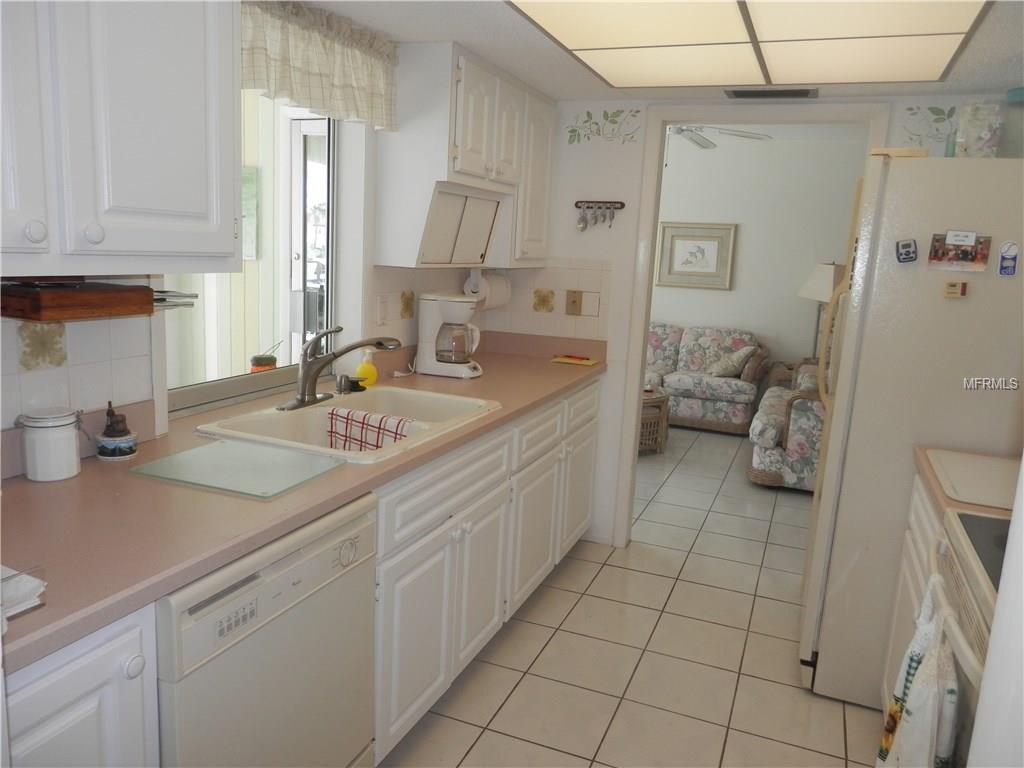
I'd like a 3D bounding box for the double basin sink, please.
[{"bbox_3d":[-0.447,0.182,2.267,0.551,0.190,0.816,7,11,22],"label":"double basin sink"}]

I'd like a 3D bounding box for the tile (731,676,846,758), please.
[{"bbox_3d":[0.880,1.053,2.355,0.328,0.010,0.328,7,11,22],"label":"tile"}]

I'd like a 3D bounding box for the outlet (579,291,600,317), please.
[{"bbox_3d":[0.375,-0.380,3.510,0.079,0.119,0.008,7,11,22],"label":"outlet"}]

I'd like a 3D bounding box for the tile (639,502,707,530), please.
[{"bbox_3d":[0.906,0.739,4.120,0.328,0.010,0.328,7,11,22],"label":"tile"}]

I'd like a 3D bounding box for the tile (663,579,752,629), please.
[{"bbox_3d":[0.837,0.927,3.114,0.332,0.010,0.332,7,11,22],"label":"tile"}]

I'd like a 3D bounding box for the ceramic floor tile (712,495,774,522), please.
[{"bbox_3d":[1.341,0.727,4.300,0.328,0.010,0.328,7,11,22],"label":"ceramic floor tile"}]

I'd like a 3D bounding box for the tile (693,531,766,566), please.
[{"bbox_3d":[1.095,0.831,3.727,0.332,0.010,0.332,7,11,22],"label":"tile"}]

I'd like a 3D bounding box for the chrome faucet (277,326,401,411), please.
[{"bbox_3d":[-0.521,-0.049,2.295,0.330,0.245,0.250,5,10,12],"label":"chrome faucet"}]

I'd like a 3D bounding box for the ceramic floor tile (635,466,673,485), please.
[{"bbox_3d":[0.855,0.606,4.851,0.328,0.010,0.328,7,11,22],"label":"ceramic floor tile"}]

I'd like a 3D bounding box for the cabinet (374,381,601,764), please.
[{"bbox_3d":[-0.244,0.474,2.843,0.610,0.843,1.958,7,11,22],"label":"cabinet"}]

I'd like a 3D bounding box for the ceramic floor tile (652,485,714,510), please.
[{"bbox_3d":[1.042,0.697,4.464,0.332,0.010,0.332,7,11,22],"label":"ceramic floor tile"}]

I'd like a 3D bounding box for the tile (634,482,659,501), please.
[{"bbox_3d":[0.727,0.654,4.547,0.328,0.010,0.328,7,11,22],"label":"tile"}]

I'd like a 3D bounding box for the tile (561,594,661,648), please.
[{"bbox_3d":[0.399,0.941,2.938,0.331,0.010,0.331,7,11,22],"label":"tile"}]

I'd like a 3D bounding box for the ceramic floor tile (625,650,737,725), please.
[{"bbox_3d":[0.579,1.024,2.501,0.332,0.010,0.332,7,11,22],"label":"ceramic floor tile"}]

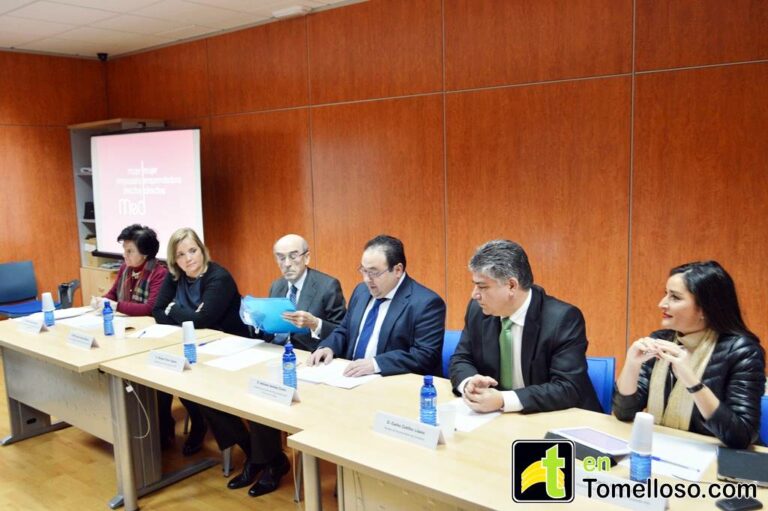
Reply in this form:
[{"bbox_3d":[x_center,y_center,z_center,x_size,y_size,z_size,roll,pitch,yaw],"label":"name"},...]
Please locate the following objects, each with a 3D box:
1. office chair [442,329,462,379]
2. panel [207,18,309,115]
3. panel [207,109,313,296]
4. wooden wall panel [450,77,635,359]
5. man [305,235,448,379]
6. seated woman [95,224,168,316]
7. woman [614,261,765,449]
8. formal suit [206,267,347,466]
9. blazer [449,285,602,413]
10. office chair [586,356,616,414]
[{"bbox_3d":[0.075,0.811,3.452,0.520,0.830,0.600,5,10,40],"label":"office chair"},{"bbox_3d":[-1.007,-1.470,5.590,1.224,0.653,0.040,5,10,40],"label":"panel"},{"bbox_3d":[-0.975,-0.137,5.762,1.224,2.036,0.040,5,10,40],"label":"panel"},{"bbox_3d":[0.877,0.022,4.197,1.202,2.036,0.040,5,10,40],"label":"wooden wall panel"},{"bbox_3d":[-0.038,0.581,3.302,0.650,1.330,0.660,5,10,40],"label":"man"},{"bbox_3d":[-1.610,0.445,4.444,0.700,1.250,0.530,-9,10,-44],"label":"seated woman"},{"bbox_3d":[0.937,0.660,2.278,0.720,1.260,0.540,-6,9,-34],"label":"woman"},{"bbox_3d":[-0.507,0.601,3.657,0.620,1.060,0.690,5,10,40],"label":"formal suit"},{"bbox_3d":[0.542,0.460,2.804,0.580,0.670,0.580,5,10,40],"label":"blazer"},{"bbox_3d":[0.598,0.818,2.871,0.500,0.810,0.550,5,10,40],"label":"office chair"}]

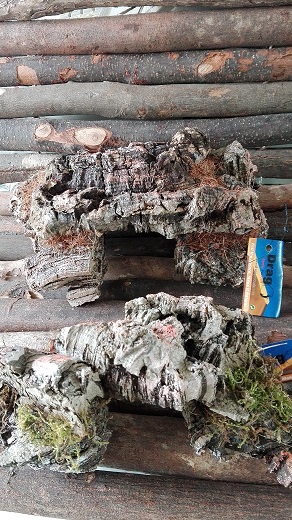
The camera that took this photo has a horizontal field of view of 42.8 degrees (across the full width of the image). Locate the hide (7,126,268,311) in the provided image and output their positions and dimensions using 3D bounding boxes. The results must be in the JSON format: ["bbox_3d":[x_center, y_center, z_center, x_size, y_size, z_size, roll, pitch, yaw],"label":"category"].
[{"bbox_3d":[-0.008,-0.058,0.519,0.335,0.145,0.175,0,53,5],"label":"hide"}]

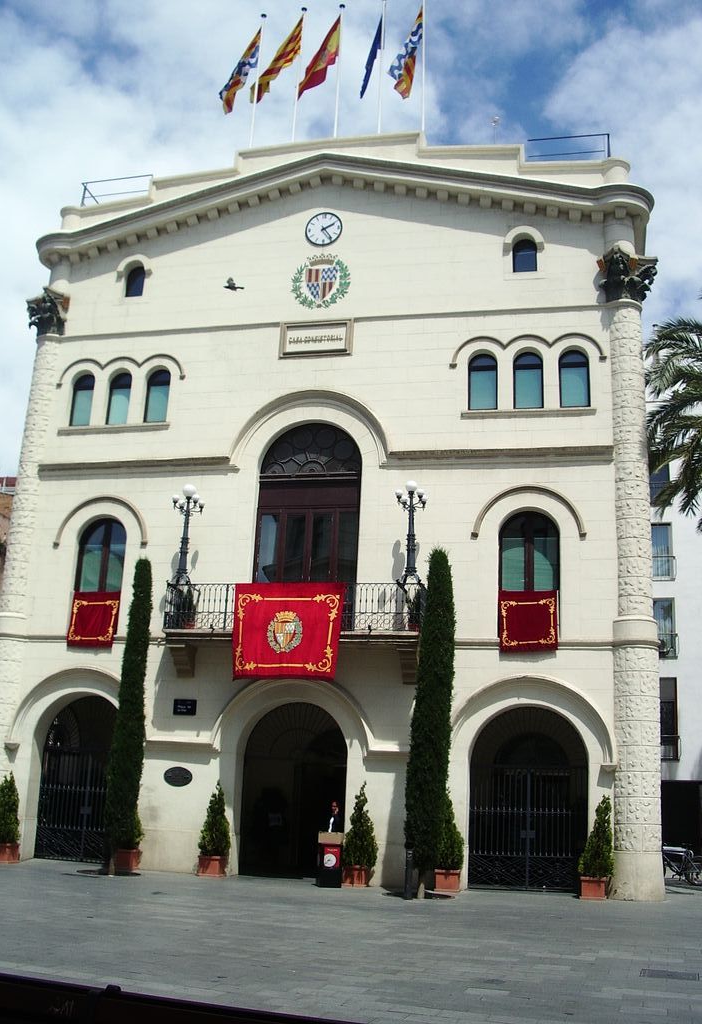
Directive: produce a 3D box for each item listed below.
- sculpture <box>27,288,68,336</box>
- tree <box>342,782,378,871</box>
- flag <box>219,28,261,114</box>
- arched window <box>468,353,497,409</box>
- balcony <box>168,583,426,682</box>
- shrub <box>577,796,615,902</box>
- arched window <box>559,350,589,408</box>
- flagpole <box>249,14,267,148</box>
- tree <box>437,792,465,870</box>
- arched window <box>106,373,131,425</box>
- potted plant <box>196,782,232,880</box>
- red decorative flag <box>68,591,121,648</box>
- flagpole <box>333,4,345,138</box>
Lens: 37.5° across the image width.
[{"bbox_3d":[-7.984,-5.214,27.099,1.080,1.200,1.000,-1,-13,13],"label":"sculpture"},{"bbox_3d":[0.197,6.688,22.039,0.791,1.803,0.780,2,-13,0],"label":"tree"},{"bbox_3d":[-3.381,-13.529,31.763,1.200,3.000,0.450,-1,-17,14],"label":"flag"},{"bbox_3d":[3.132,-3.083,24.468,0.695,1.414,0.220,-1,-15,13],"label":"arched window"},{"bbox_3d":[-1.350,2.958,24.902,6.480,2.329,1.063,-1,-17,13],"label":"balcony"},{"bbox_3d":[5.183,7.034,21.820,0.800,2.100,0.780,-1,-17,14],"label":"shrub"},{"bbox_3d":[5.181,-3.098,23.971,0.695,1.414,0.220,-1,-15,13],"label":"arched window"},{"bbox_3d":[-2.893,-13.045,31.843,0.111,5.494,0.111,-1,-17,13],"label":"flagpole"},{"bbox_3d":[2.119,6.973,22.646,0.760,1.650,0.750,-1,-17,14],"label":"tree"},{"bbox_3d":[-6.437,-3.129,28.666,0.759,1.519,0.203,-1,-17,13],"label":"arched window"},{"bbox_3d":[-3.122,7.295,23.839,0.800,2.080,0.780,-1,-17,14],"label":"potted plant"},{"bbox_3d":[-6.152,2.577,24.854,1.240,1.348,0.100,-1,-13,13],"label":"red decorative flag"},{"bbox_3d":[-0.325,-11.889,28.143,0.140,4.492,0.140,-1,-15,13],"label":"flagpole"}]

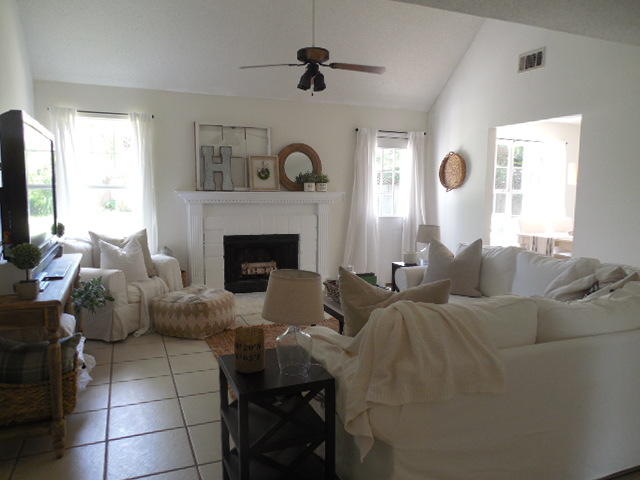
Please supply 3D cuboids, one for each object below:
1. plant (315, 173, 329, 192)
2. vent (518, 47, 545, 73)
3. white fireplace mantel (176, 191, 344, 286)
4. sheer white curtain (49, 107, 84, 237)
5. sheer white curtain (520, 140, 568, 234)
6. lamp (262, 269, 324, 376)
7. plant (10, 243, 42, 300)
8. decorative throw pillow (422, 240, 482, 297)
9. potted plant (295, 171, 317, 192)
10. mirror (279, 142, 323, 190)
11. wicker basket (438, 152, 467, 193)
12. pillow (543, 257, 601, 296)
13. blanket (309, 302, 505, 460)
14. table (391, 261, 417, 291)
[{"bbox_3d":[0.025,-0.711,5.745,0.174,0.228,0.170,-2,6,-23],"label":"plant"},{"bbox_3d":[2.204,-1.859,4.804,0.025,0.200,0.342,-2,6,-23],"label":"vent"},{"bbox_3d":[-0.713,0.028,6.000,2.150,1.300,0.250,-2,6,-23],"label":"white fireplace mantel"},{"bbox_3d":[-2.587,-0.267,4.789,0.300,2.158,0.110,-2,6,-23],"label":"sheer white curtain"},{"bbox_3d":[3.789,-0.593,7.908,1.078,2.130,0.100,-2,6,-23],"label":"sheer white curtain"},{"bbox_3d":[-0.103,0.339,1.892,0.253,0.413,0.253,0,6,0],"label":"lamp"},{"bbox_3d":[-1.445,0.151,2.292,0.135,0.268,0.135,-2,6,-23],"label":"plant"},{"bbox_3d":[1.126,0.238,3.892,0.500,0.500,0.170,3,-6,23],"label":"decorative throw pillow"},{"bbox_3d":[-0.173,-0.714,5.660,0.240,0.247,0.210,-2,6,-23],"label":"potted plant"},{"bbox_3d":[-0.257,-0.970,6.160,0.610,0.620,0.060,-2,-2,-23],"label":"mirror"},{"bbox_3d":[1.807,-0.942,6.380,0.110,0.560,0.530,-2,6,-23],"label":"wicker basket"},{"bbox_3d":[1.638,0.270,3.010,0.160,0.430,0.430,35,5,-3],"label":"pillow"},{"bbox_3d":[0.309,0.509,1.983,0.630,0.610,0.740,-2,6,-23],"label":"blanket"},{"bbox_3d":[0.980,0.534,4.532,0.400,0.600,0.400,-2,6,-23],"label":"table"}]

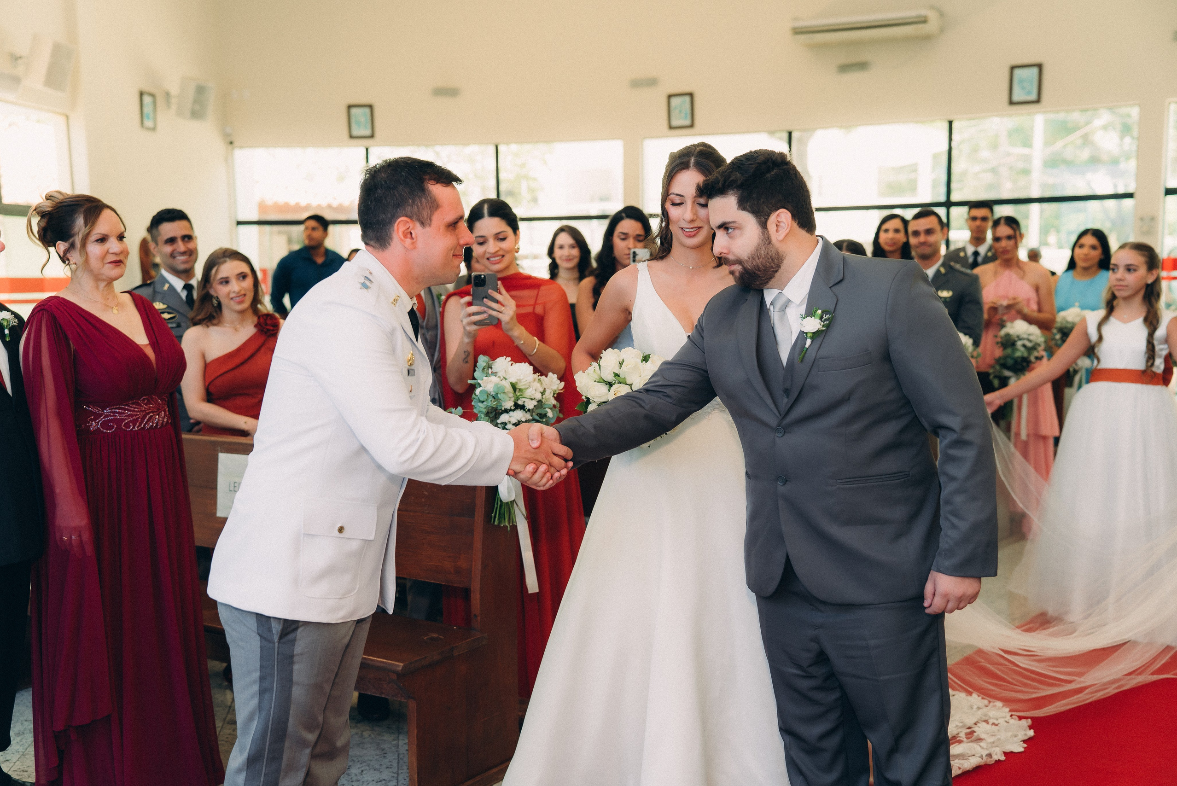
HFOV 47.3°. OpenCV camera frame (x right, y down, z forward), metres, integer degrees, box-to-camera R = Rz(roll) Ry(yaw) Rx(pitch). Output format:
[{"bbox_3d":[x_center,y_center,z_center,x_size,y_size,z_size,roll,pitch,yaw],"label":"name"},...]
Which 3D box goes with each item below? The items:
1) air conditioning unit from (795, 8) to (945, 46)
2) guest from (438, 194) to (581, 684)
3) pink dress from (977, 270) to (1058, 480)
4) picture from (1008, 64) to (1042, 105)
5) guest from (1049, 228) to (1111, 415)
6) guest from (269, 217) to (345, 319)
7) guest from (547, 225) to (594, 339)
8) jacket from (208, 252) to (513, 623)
[{"bbox_3d":[2.075,-2.718,10.000,1.080,0.210,0.230,2,7,25],"label":"air conditioning unit"},{"bbox_3d":[-0.240,0.220,4.329,0.480,1.679,0.480,0,5,9],"label":"guest"},{"bbox_3d":[2.175,0.050,6.824,0.430,1.344,0.350,1,7,23],"label":"pink dress"},{"bbox_3d":[3.174,-2.239,9.750,0.215,0.278,0.025,2,7,28],"label":"picture"},{"bbox_3d":[2.698,-0.084,7.288,0.430,1.605,0.300,2,7,30],"label":"guest"},{"bbox_3d":[-1.878,-0.292,9.388,0.580,1.800,0.330,-1,5,-3],"label":"guest"},{"bbox_3d":[-0.080,0.003,6.678,0.430,1.666,0.290,0,5,7],"label":"guest"},{"bbox_3d":[-0.475,0.084,2.830,0.640,0.760,0.520,1,6,15],"label":"jacket"}]

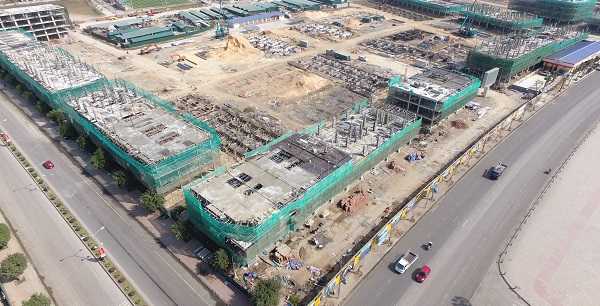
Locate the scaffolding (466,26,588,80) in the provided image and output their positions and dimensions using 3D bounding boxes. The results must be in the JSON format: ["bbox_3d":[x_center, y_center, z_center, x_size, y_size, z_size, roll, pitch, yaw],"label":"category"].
[{"bbox_3d":[111.590,-50.670,168.130,70.000,9.000,19.800,-21,38,-27],"label":"scaffolding"}]

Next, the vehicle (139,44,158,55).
[{"bbox_3d":[-80.910,-55.250,184.900,3.000,3.300,9.500,23,39,31],"label":"vehicle"}]

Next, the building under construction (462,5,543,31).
[{"bbox_3d":[141.650,-94.830,244.960,26.000,8.800,43.000,-18,37,-27],"label":"building under construction"}]

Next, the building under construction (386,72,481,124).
[{"bbox_3d":[47.370,-19.300,122.940,28.890,10.370,18.090,-26,41,-35],"label":"building under construction"}]

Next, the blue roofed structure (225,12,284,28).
[{"bbox_3d":[-26.070,-80.810,211.510,36.360,3.450,6.570,-23,39,-30],"label":"blue roofed structure"}]

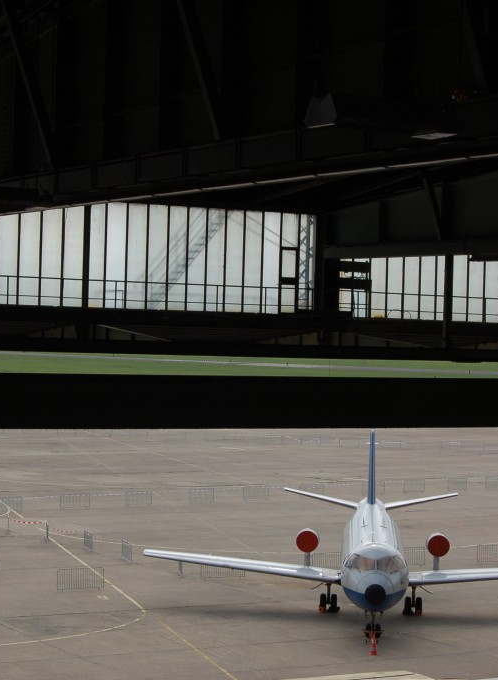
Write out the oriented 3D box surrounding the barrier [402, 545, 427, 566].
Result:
[{"bbox_3d":[8.731,12.090,123.119,2.500,1.100,0.450,1,1,-29],"label":"barrier"}]

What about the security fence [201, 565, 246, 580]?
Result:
[{"bbox_3d":[-1.303,11.839,114.519,2.500,1.100,0.450,1,1,-28],"label":"security fence"}]

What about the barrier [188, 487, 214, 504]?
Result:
[{"bbox_3d":[-3.487,11.422,162.489,0.450,1.100,2.500,2,1,44],"label":"barrier"}]

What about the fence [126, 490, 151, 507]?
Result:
[{"bbox_3d":[-7.831,11.270,158.051,2.500,1.100,0.450,1,1,-45],"label":"fence"}]

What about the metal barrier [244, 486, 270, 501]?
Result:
[{"bbox_3d":[0.573,11.436,164.956,2.500,1.100,0.450,1,1,-44],"label":"metal barrier"}]

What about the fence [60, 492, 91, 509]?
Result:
[{"bbox_3d":[-12.122,11.231,154.423,2.500,1.100,0.450,1,1,-40],"label":"fence"}]

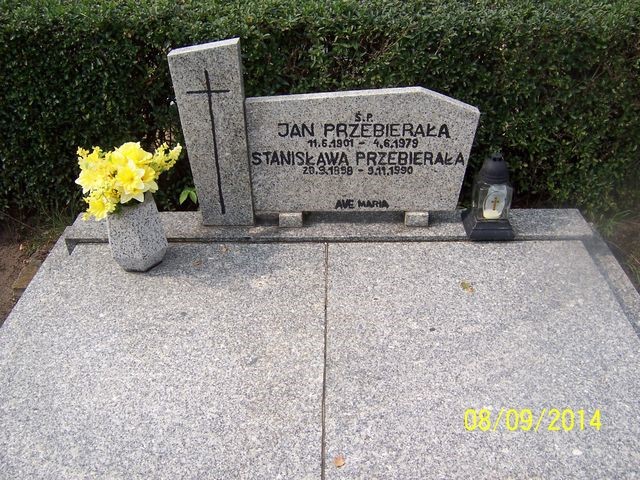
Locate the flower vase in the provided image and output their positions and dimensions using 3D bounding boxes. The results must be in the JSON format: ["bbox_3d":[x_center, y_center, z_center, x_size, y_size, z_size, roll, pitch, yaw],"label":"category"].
[{"bbox_3d":[-0.592,-0.034,1.946,0.190,0.245,0.168,0,33,1],"label":"flower vase"}]

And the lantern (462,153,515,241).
[{"bbox_3d":[0.582,-0.165,2.045,0.152,0.283,0.155,0,33,1],"label":"lantern"}]

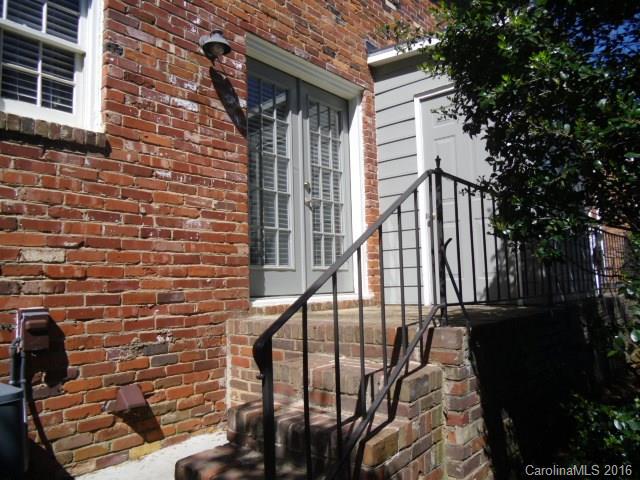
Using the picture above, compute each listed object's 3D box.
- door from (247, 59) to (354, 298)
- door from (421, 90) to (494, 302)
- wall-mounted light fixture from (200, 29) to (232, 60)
[{"bbox_3d":[-0.177,-0.497,4.630,0.070,2.015,1.480,-7,-8,41],"label":"door"},{"bbox_3d":[1.367,-0.416,4.688,0.820,2.025,0.060,-7,-8,41],"label":"door"},{"bbox_3d":[-0.760,-1.454,3.638,0.240,0.160,0.200,-7,-8,41],"label":"wall-mounted light fixture"}]

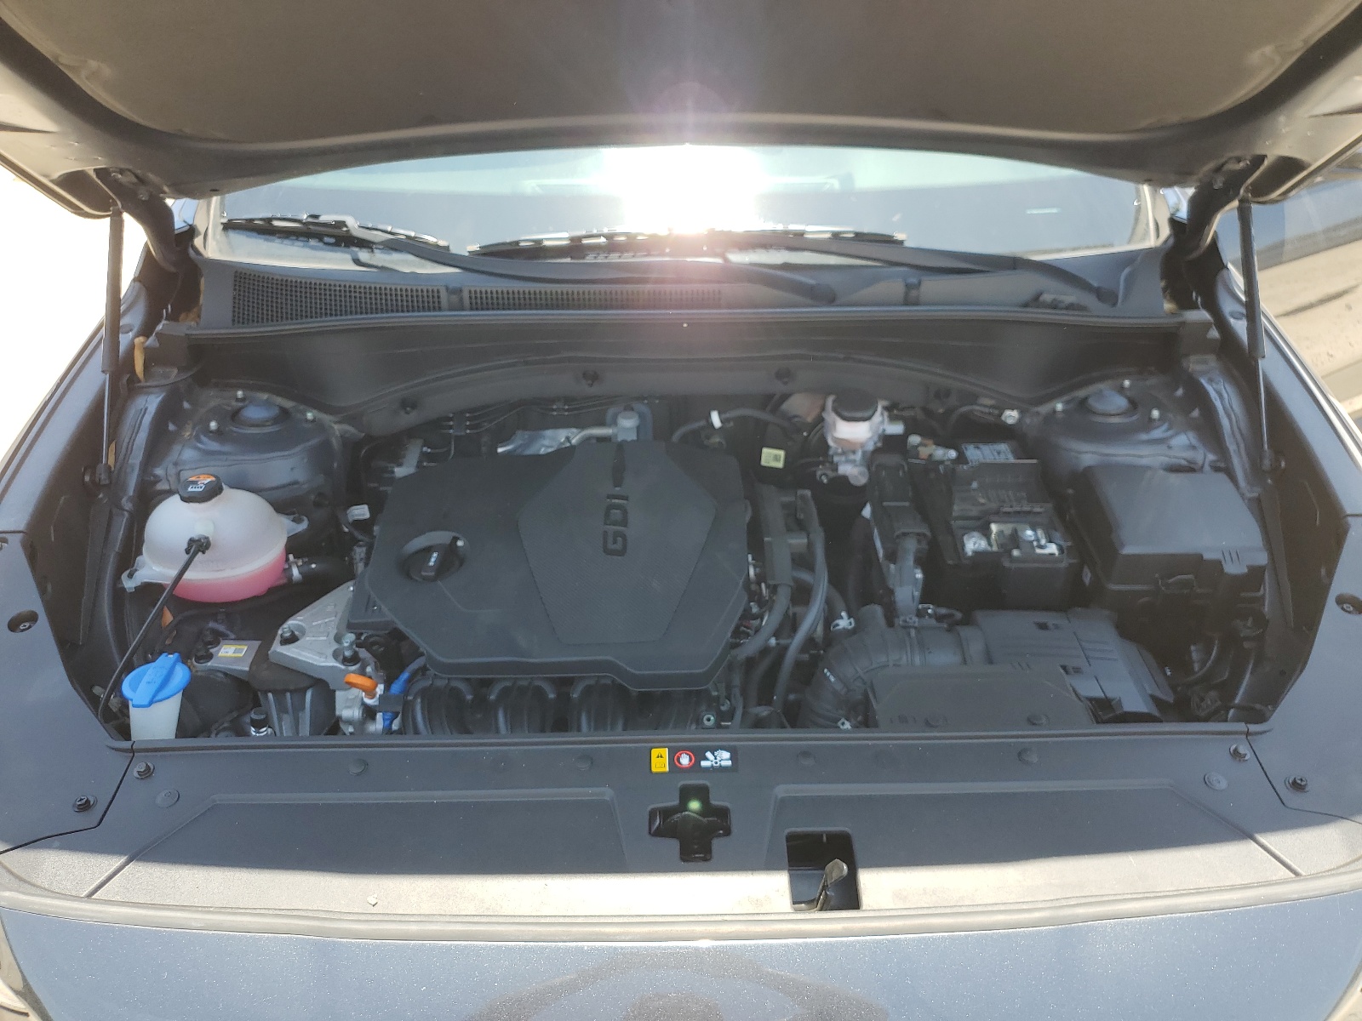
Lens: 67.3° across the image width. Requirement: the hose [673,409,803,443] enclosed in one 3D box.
[{"bbox_3d":[0.073,-0.113,1.360,0.172,0.038,0.050,-1,32,0],"label":"hose"}]

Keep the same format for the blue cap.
[{"bbox_3d":[-0.513,0.168,1.000,0.059,0.023,0.067,-2,32,-2],"label":"blue cap"}]

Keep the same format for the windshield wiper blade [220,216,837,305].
[{"bbox_3d":[-0.259,-0.391,1.546,0.965,0.062,0.085,8,33,13],"label":"windshield wiper blade"}]

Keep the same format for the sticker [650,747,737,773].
[{"bbox_3d":[0.011,0.215,0.880,0.075,0.001,0.024,-1,51,0],"label":"sticker"}]

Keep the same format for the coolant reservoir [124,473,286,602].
[{"bbox_3d":[-0.536,0.039,1.165,0.172,0.145,0.145,-1,32,0],"label":"coolant reservoir"}]

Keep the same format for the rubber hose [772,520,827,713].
[{"bbox_3d":[0.132,0.118,1.150,0.056,0.100,0.220,-1,32,0],"label":"rubber hose"}]

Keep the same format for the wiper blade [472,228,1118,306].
[{"bbox_3d":[0.163,-0.376,1.528,0.935,0.068,0.105,3,32,6],"label":"wiper blade"}]

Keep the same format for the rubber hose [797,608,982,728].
[{"bbox_3d":[0.219,0.166,1.070,0.180,0.105,0.115,-1,32,0],"label":"rubber hose"}]

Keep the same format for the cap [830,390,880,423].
[{"bbox_3d":[0.235,-0.139,1.375,0.064,0.026,0.064,-1,32,0],"label":"cap"}]

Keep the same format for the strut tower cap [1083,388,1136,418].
[{"bbox_3d":[0.578,-0.143,1.380,0.068,0.025,0.068,-4,28,2],"label":"strut tower cap"}]

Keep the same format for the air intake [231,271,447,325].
[{"bbox_3d":[-0.491,-0.299,1.476,0.315,0.040,0.110,1,32,3],"label":"air intake"}]

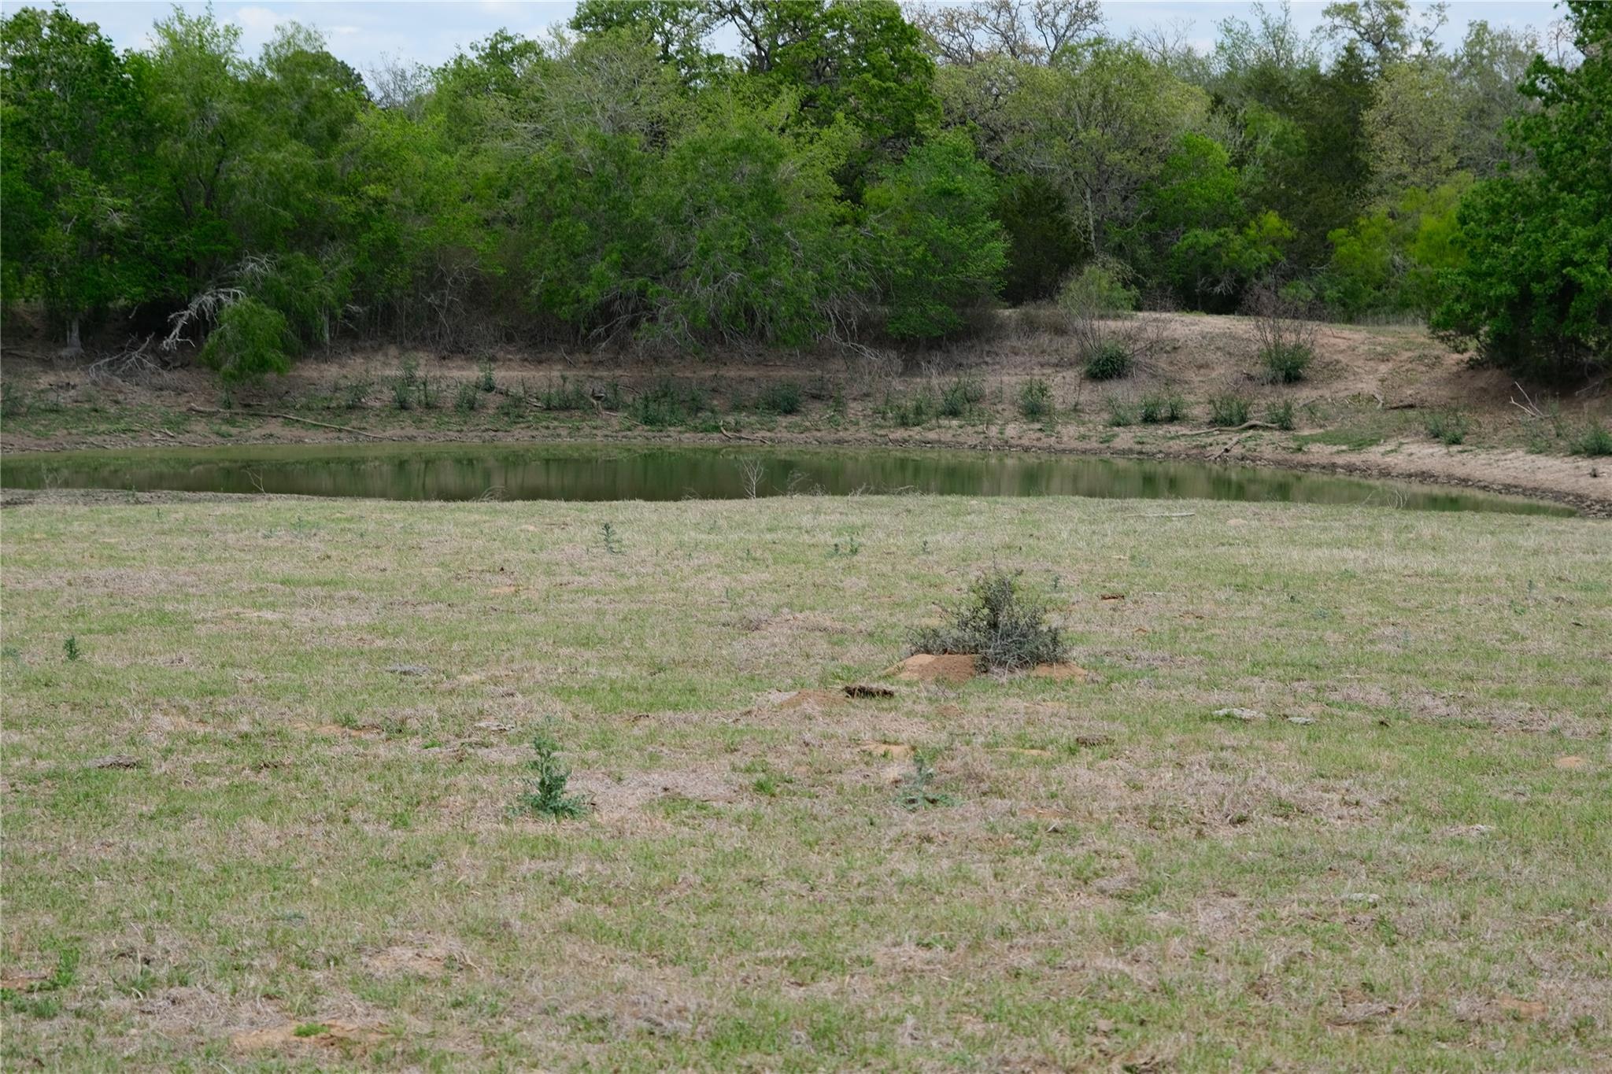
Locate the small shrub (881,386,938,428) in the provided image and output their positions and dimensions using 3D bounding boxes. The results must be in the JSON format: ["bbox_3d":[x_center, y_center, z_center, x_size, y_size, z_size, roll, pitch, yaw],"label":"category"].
[{"bbox_3d":[2.063,-2.608,76.500,1.164,0.810,0.990,1,3,0],"label":"small shrub"}]

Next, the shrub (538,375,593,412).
[{"bbox_3d":[-4.917,-2.944,78.000,1.084,0.723,0.921,1,3,0],"label":"shrub"}]

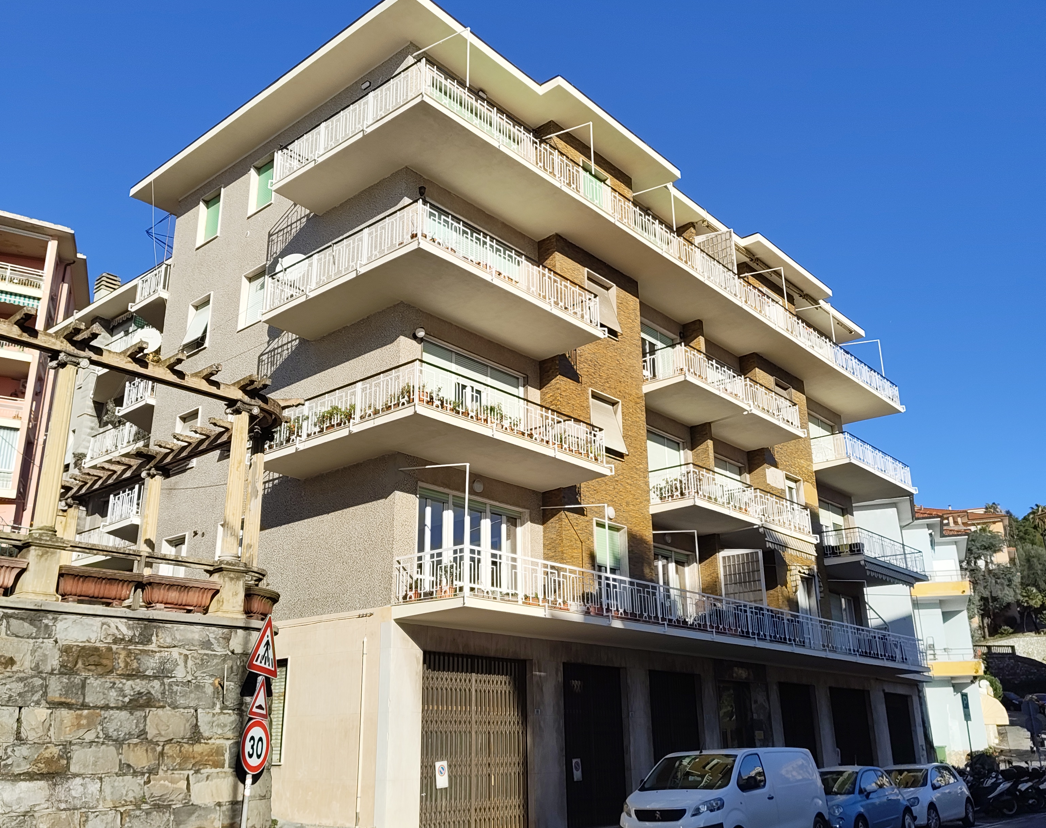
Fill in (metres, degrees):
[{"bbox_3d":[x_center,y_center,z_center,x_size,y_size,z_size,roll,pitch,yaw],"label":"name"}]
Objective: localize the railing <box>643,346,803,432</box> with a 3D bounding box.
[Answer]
[{"bbox_3d":[6.094,-0.475,28.686,1.350,1.017,6.939,-17,-25,38],"label":"railing"}]

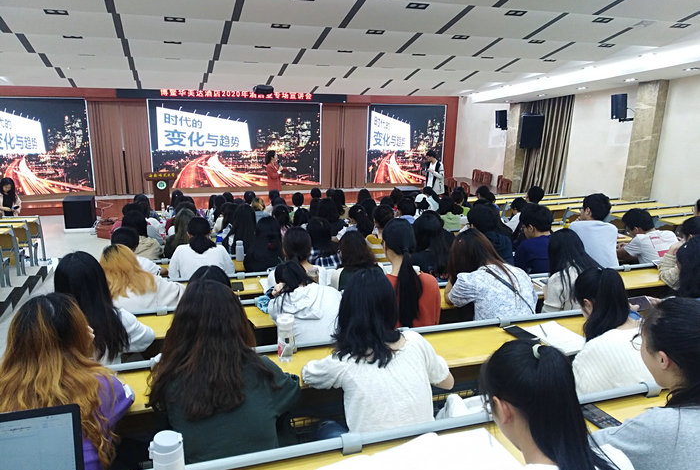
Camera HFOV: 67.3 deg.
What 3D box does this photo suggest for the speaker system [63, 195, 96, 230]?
[{"bbox_3d":[-5.530,-0.493,10.803,0.510,0.560,0.600,-3,16,-17],"label":"speaker system"}]

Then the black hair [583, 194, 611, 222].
[{"bbox_3d":[1.905,-0.208,4.052,0.185,0.225,0.220,-9,18,-34],"label":"black hair"}]

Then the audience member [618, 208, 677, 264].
[{"bbox_3d":[2.482,0.329,4.498,0.520,1.150,0.700,-6,17,-27],"label":"audience member"}]

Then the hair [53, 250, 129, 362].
[{"bbox_3d":[-1.149,0.320,2.350,0.280,0.480,0.280,-3,16,-17],"label":"hair"}]

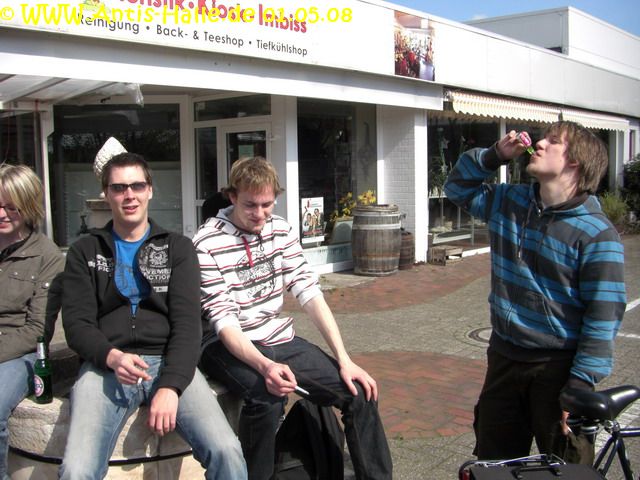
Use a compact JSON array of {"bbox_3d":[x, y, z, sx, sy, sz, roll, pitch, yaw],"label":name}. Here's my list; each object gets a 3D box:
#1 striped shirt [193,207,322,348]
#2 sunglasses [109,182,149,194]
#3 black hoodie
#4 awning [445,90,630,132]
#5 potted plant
[{"bbox_3d":[-0.240,0.143,2.700,0.470,0.540,0.380,-4,7,-25],"label":"striped shirt"},{"bbox_3d":[-0.674,-0.179,2.475,0.140,0.042,0.140,-6,6,-12],"label":"sunglasses"},{"bbox_3d":[-0.645,0.222,2.470,0.500,0.570,0.380,-2,7,-12],"label":"black hoodie"},{"bbox_3d":[4.791,-2.455,13.970,0.400,0.340,8.900,4,8,39],"label":"awning"},{"bbox_3d":[0.495,-0.343,10.700,0.480,0.820,0.600,4,8,39],"label":"potted plant"}]

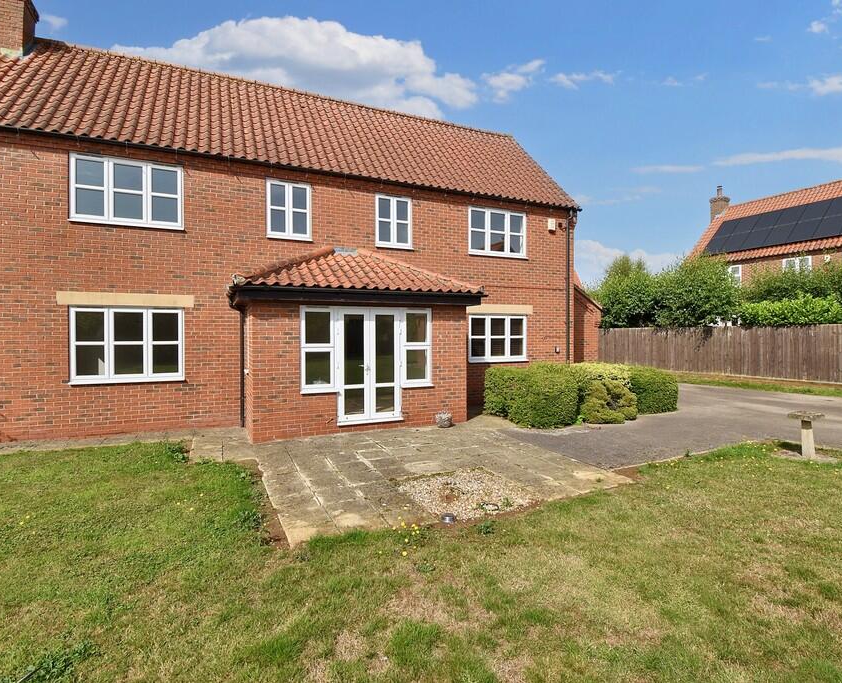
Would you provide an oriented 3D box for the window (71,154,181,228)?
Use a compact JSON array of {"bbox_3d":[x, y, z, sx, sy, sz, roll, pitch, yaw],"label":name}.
[{"bbox_3d":[-5.282,-2.683,7.730,1.747,1.178,0.100,0,0,-23],"label":"window"}]

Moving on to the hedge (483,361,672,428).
[{"bbox_3d":[3.716,1.075,9.607,4.400,1.140,1.900,0,0,-22],"label":"hedge"}]

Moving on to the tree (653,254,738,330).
[{"bbox_3d":[12.312,-1.200,19.000,3.900,5.348,3.800,0,0,-23],"label":"tree"}]

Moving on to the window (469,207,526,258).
[{"bbox_3d":[1.983,-2.720,10.810,1.738,1.188,0.100,0,0,-23],"label":"window"}]

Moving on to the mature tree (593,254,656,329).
[{"bbox_3d":[11.328,-1.582,23.615,3.400,6.239,3.400,0,0,-22],"label":"mature tree"}]

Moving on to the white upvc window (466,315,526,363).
[{"bbox_3d":[1.946,-0.053,10.655,1.720,1.150,0.100,0,0,-22],"label":"white upvc window"}]

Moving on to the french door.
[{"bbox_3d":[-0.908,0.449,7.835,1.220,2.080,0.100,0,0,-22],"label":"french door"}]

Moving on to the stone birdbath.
[{"bbox_3d":[5.551,1.321,6.126,0.400,0.660,0.400,0,0,-22],"label":"stone birdbath"}]

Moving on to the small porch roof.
[{"bbox_3d":[-1.175,-1.343,8.343,4.550,1.340,1.850,0,0,-22],"label":"small porch roof"}]

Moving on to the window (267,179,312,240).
[{"bbox_3d":[-2.681,-2.676,8.748,0.880,1.170,0.100,0,0,-22],"label":"window"}]

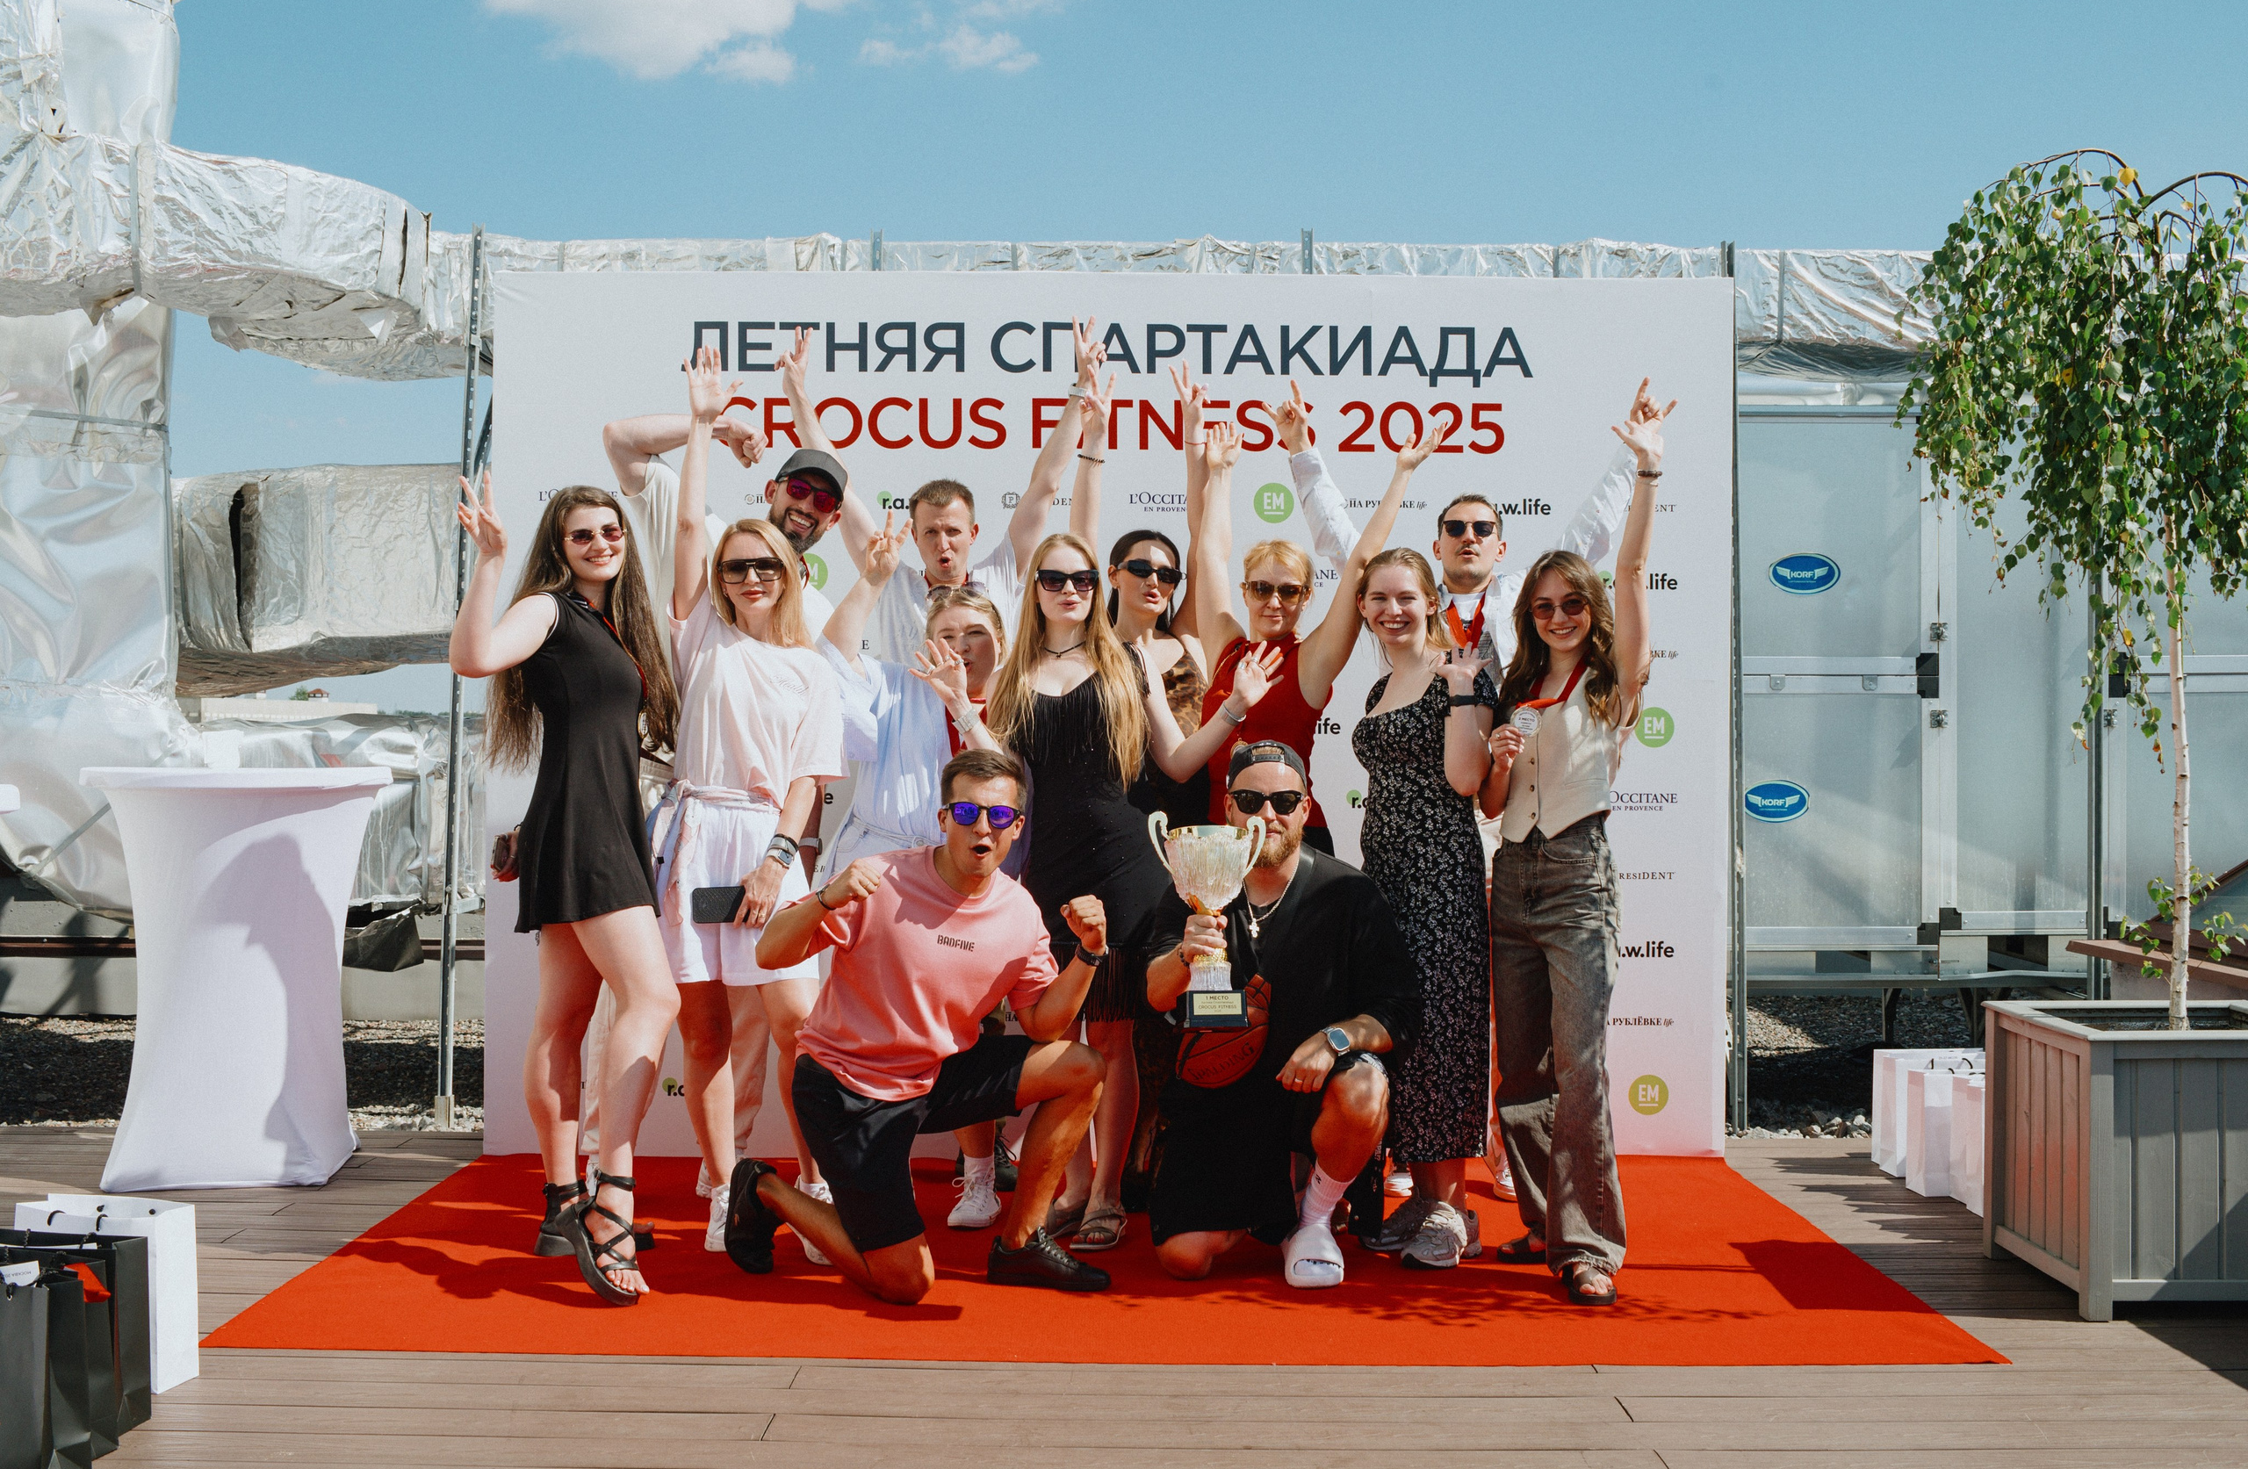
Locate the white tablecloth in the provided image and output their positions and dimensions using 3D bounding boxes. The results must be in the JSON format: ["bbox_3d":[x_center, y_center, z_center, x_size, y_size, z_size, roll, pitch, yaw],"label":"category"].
[{"bbox_3d":[-2.463,0.650,4.845,0.800,1.100,0.800,0,0,0],"label":"white tablecloth"}]

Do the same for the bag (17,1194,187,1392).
[{"bbox_3d":[-1.875,1.025,3.230,0.315,0.320,0.100,1,0,15],"label":"bag"}]

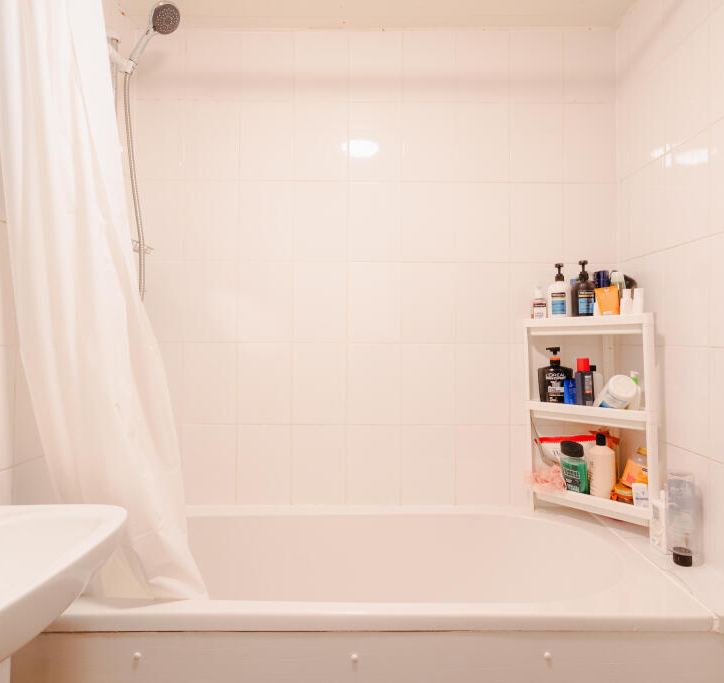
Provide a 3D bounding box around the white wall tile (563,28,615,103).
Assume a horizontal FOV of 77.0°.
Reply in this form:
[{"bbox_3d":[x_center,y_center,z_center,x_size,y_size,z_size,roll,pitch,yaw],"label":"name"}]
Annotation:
[{"bbox_3d":[0.856,-1.034,1.718,0.200,0.278,0.010,0,-1,-1],"label":"white wall tile"}]

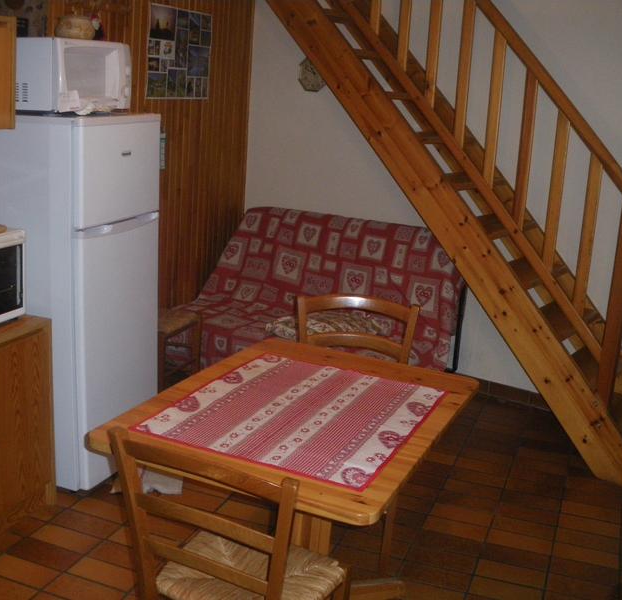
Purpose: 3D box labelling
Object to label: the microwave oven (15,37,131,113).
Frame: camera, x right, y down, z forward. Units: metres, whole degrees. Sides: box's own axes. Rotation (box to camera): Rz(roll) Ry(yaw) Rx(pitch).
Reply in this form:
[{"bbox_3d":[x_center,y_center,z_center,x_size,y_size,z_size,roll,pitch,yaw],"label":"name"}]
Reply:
[{"bbox_3d":[-0.961,-0.854,3.178,0.360,0.270,0.475,9,14,19],"label":"microwave oven"}]

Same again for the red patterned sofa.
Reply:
[{"bbox_3d":[0.025,0.072,4.325,1.380,0.920,0.905,9,14,19],"label":"red patterned sofa"}]

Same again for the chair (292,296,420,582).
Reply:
[{"bbox_3d":[0.098,0.478,2.751,0.450,0.880,0.490,6,14,8],"label":"chair"}]

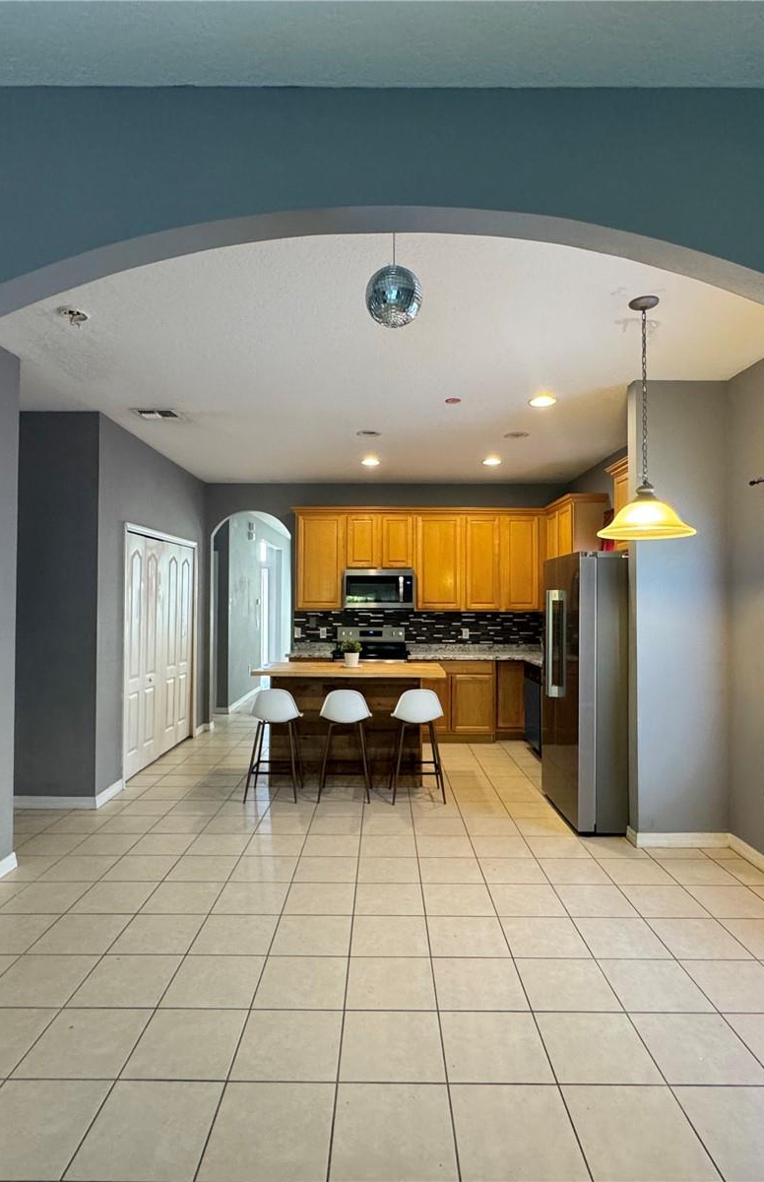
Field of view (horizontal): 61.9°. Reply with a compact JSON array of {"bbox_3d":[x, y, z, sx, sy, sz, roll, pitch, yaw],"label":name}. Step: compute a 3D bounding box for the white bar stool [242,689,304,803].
[{"bbox_3d":[-0.798,1.127,4.816,0.406,0.832,0.433,0,-1,0],"label":"white bar stool"}]

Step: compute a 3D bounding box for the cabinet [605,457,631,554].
[{"bbox_3d":[1.930,-0.599,4.460,0.412,0.635,0.889,0,-1,0],"label":"cabinet"}]

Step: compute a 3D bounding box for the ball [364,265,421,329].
[{"bbox_3d":[0.043,-1.052,2.266,0.200,0.205,0.200,0,-1,0],"label":"ball"}]

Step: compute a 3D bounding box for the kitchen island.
[{"bbox_3d":[-0.260,1.094,5.266,1.520,0.916,0.727,0,-1,0],"label":"kitchen island"}]

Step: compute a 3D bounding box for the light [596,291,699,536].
[{"bbox_3d":[1.183,-0.768,2.859,0.440,1.057,0.440,0,-1,0],"label":"light"}]

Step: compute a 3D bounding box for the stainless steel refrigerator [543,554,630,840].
[{"bbox_3d":[1.622,0.656,4.498,0.845,1.788,0.913,0,-1,0],"label":"stainless steel refrigerator"}]

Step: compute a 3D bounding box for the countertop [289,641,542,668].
[{"bbox_3d":[0.573,0.627,6.074,3.076,0.140,2.028,0,-1,0],"label":"countertop"}]

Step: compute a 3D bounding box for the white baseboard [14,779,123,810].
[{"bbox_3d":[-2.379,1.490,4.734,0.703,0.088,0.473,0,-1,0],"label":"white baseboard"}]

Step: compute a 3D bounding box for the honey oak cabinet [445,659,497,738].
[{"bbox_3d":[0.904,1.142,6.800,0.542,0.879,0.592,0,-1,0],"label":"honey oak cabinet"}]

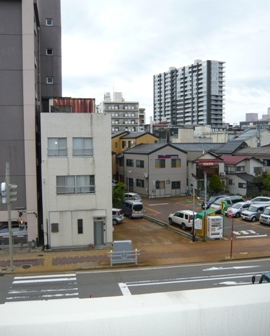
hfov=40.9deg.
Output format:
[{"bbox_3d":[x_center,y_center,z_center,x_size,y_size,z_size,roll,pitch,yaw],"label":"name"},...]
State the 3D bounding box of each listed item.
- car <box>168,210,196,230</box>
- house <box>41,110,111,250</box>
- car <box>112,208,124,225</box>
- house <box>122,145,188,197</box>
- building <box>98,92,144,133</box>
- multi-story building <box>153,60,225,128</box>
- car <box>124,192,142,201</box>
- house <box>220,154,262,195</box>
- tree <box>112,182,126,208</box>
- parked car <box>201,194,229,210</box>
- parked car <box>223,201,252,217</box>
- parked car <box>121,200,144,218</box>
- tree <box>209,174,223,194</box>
[{"bbox_3d":[5.186,5.067,37.634,1.770,1.700,4.400,-2,4,-26],"label":"car"},{"bbox_3d":[-5.738,0.708,33.921,5.750,11.000,9.000,-1,4,-15],"label":"house"},{"bbox_3d":[-3.165,5.009,39.931,3.700,1.620,1.580,1,4,22],"label":"car"},{"bbox_3d":[3.305,0.151,62.005,7.630,8.500,9.750,-2,4,-27],"label":"house"},{"bbox_3d":[-5.308,-15.446,146.286,17.500,28.000,12.000,-1,4,-12],"label":"building"},{"bbox_3d":[38.375,-41.347,268.621,17.360,65.000,61.770,-3,4,-33],"label":"multi-story building"},{"bbox_3d":[-0.861,4.301,52.075,3.700,1.500,1.650,3,5,38],"label":"car"},{"bbox_3d":[18.208,1.126,61.026,5.600,6.200,6.800,-2,4,-26],"label":"house"},{"bbox_3d":[-2.169,3.625,45.819,2.300,3.650,2.300,0,4,0],"label":"tree"},{"bbox_3d":[11.081,4.401,48.116,4.400,1.520,1.700,-2,4,-26],"label":"parked car"},{"bbox_3d":[12.527,4.832,42.752,3.750,1.520,1.660,-2,4,-24],"label":"parked car"},{"bbox_3d":[-0.430,4.755,42.497,1.480,1.800,3.400,-2,4,-25],"label":"parked car"},{"bbox_3d":[13.248,2.847,58.800,2.150,3.450,2.150,0,4,0],"label":"tree"}]

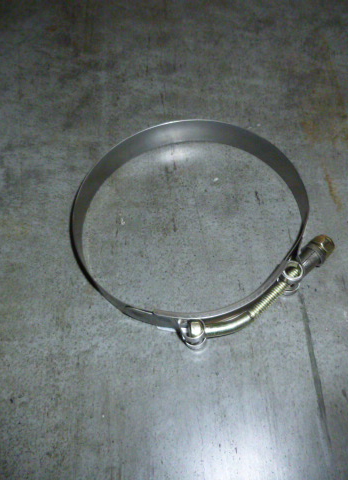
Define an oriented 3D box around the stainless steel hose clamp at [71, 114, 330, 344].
[{"bbox_3d":[0.010,-0.012,0.254,0.126,0.019,0.132,-3,59,5],"label":"stainless steel hose clamp"}]

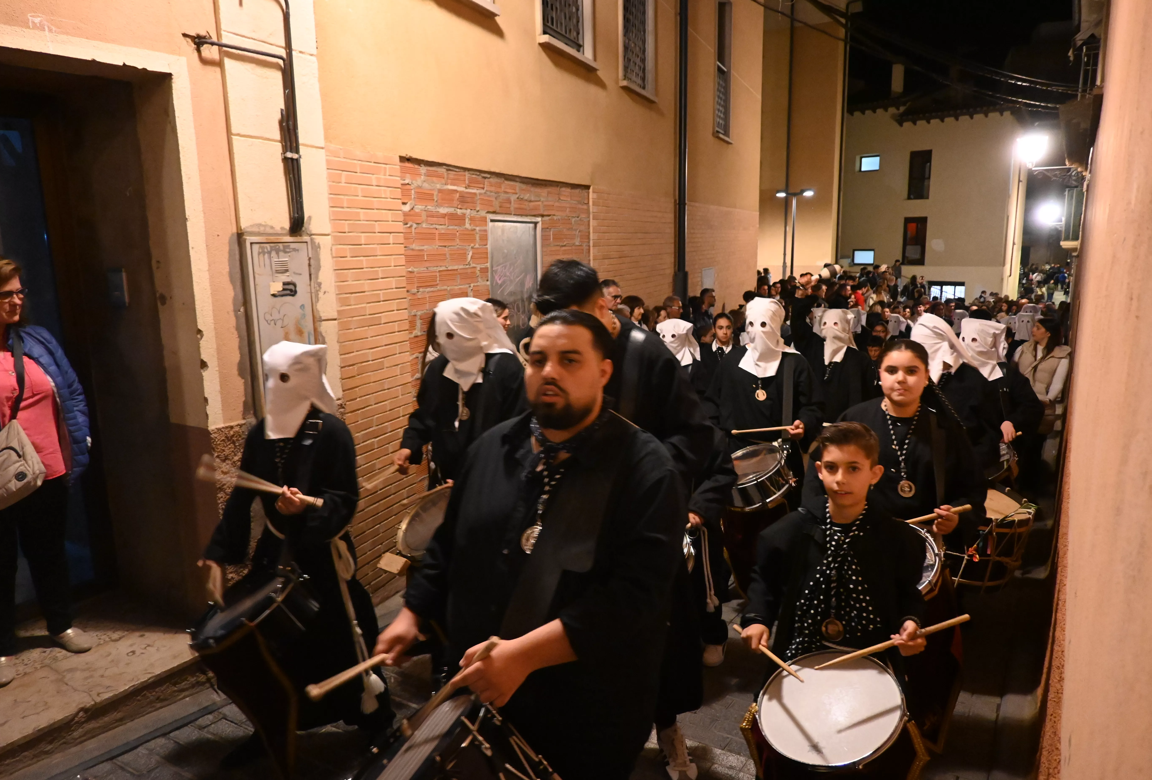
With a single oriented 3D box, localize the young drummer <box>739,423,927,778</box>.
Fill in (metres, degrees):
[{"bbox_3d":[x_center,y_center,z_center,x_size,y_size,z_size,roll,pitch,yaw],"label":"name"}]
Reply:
[{"bbox_3d":[0.701,0.780,2.126,0.460,1.380,0.460,3,11,20],"label":"young drummer"}]

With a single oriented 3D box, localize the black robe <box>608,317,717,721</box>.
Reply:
[{"bbox_3d":[0.232,0.456,2.726,0.570,1.370,0.440,0,10,6],"label":"black robe"}]

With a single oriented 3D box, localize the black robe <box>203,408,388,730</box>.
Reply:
[{"bbox_3d":[-1.038,0.638,2.917,0.500,1.160,0.480,7,13,37],"label":"black robe"}]

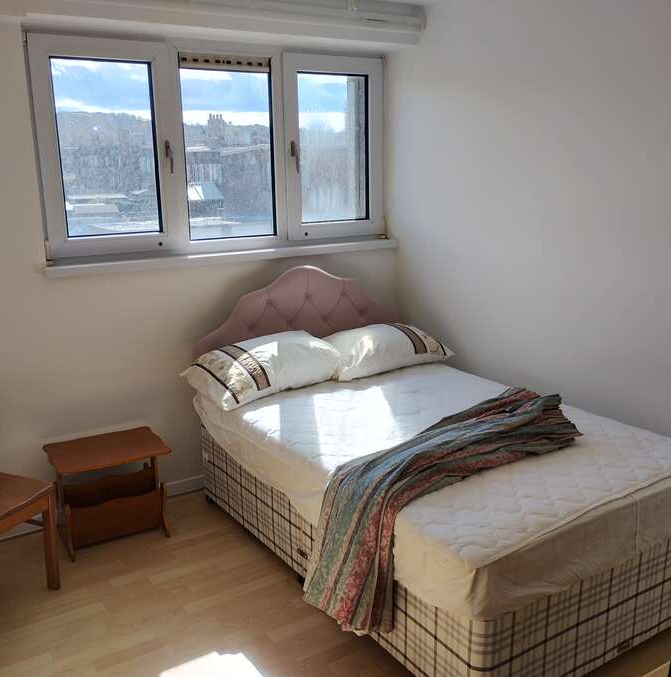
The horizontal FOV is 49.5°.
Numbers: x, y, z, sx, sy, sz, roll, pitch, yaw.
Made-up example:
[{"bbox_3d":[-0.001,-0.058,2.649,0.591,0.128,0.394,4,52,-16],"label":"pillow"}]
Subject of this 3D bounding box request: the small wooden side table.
[{"bbox_3d":[-0.988,0.678,3.206,0.459,0.403,0.356,-9,15,-30],"label":"small wooden side table"}]

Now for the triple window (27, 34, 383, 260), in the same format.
[{"bbox_3d":[-0.503,-0.892,3.465,1.732,0.925,0.078,-9,15,-30],"label":"triple window"}]

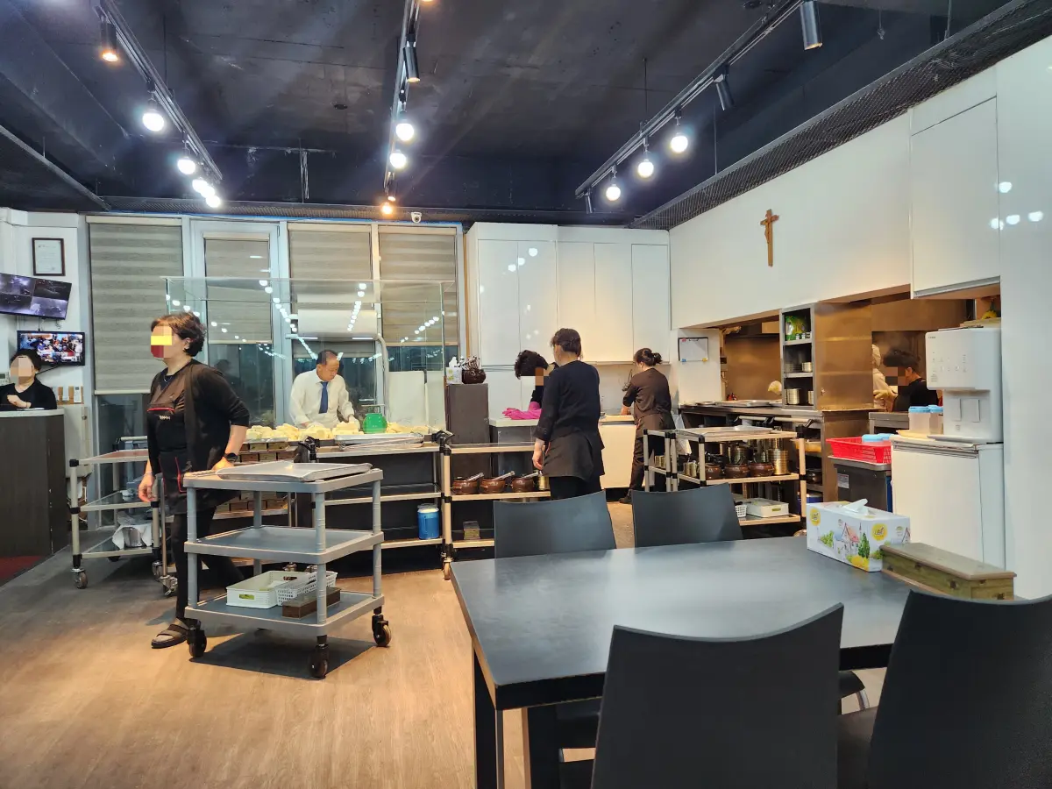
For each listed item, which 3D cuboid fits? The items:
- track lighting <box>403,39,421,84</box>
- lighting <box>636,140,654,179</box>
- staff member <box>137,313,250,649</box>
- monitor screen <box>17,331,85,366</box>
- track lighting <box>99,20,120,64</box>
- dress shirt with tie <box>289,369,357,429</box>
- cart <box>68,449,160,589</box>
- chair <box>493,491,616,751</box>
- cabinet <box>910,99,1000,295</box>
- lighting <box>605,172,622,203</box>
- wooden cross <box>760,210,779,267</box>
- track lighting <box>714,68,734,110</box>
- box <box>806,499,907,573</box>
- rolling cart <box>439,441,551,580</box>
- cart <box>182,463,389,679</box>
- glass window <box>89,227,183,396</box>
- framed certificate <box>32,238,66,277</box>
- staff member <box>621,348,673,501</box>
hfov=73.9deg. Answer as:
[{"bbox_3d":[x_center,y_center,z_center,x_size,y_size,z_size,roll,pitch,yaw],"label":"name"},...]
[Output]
[{"bbox_3d":[-0.559,-1.646,3.440,0.085,0.203,0.075,-2,1,-14],"label":"track lighting"},{"bbox_3d":[0.845,-1.655,4.924,0.105,0.250,0.105,-2,1,-14],"label":"lighting"},{"bbox_3d":[-1.700,0.393,3.580,0.520,1.610,0.520,-1,1,38],"label":"staff member"},{"bbox_3d":[-4.165,-0.399,6.143,0.530,0.305,0.050,-2,1,-14],"label":"monitor screen"},{"bbox_3d":[-1.995,-1.689,3.345,0.080,0.190,0.080,-2,1,-14],"label":"track lighting"},{"bbox_3d":[-1.635,0.040,5.623,0.510,0.530,0.330,-2,1,-25],"label":"dress shirt with tie"},{"bbox_3d":[-2.700,0.796,4.829,0.490,0.830,0.810,-2,1,-14],"label":"cart"},{"bbox_3d":[0.177,0.739,1.887,0.430,0.860,0.550,-2,1,-19],"label":"chair"},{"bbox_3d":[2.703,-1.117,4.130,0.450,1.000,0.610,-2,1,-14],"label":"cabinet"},{"bbox_3d":[0.718,-1.714,5.755,0.120,0.220,0.120,-1,1,0],"label":"lighting"},{"bbox_3d":[2.030,-1.313,5.851,0.045,0.465,0.240,-2,1,-14],"label":"wooden cross"},{"bbox_3d":[1.097,-1.695,3.877,0.085,0.224,0.075,-2,1,-14],"label":"track lighting"},{"bbox_3d":[0.852,0.360,1.802,0.118,0.126,0.246,-2,1,-11],"label":"box"},{"bbox_3d":[-0.135,0.742,4.671,0.820,0.840,0.460,-1,1,-7],"label":"rolling cart"},{"bbox_3d":[-1.102,0.772,3.218,0.780,0.830,0.460,-1,1,23],"label":"cart"},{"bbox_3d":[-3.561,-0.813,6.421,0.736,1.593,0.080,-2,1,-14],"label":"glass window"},{"bbox_3d":[-4.198,-1.208,6.153,0.245,0.330,0.025,-2,1,-14],"label":"framed certificate"},{"bbox_3d":[1.260,0.308,7.250,0.480,1.570,0.480,-1,1,44],"label":"staff member"}]

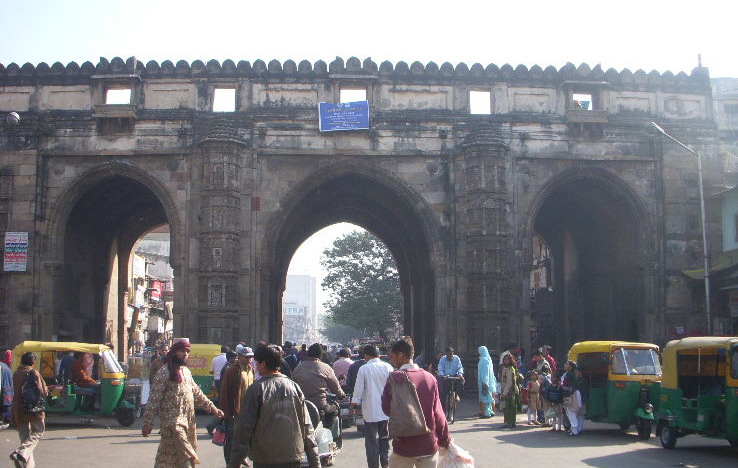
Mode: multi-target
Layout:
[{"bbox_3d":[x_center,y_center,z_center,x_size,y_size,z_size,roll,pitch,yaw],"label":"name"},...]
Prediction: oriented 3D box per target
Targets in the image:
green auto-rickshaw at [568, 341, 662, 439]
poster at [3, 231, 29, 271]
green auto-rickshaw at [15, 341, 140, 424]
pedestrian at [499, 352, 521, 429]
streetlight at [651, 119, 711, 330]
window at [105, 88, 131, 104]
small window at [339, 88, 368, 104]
[{"bbox_3d":[4.740,2.900,15.345,1.300,1.710,2.630,2,-8,-13],"label":"green auto-rickshaw"},{"bbox_3d":[-11.576,0.574,26.576,0.750,1.310,0.030,0,-8,-3],"label":"poster"},{"bbox_3d":[-6.039,3.105,16.852,2.580,1.720,1.300,-1,-8,8],"label":"green auto-rickshaw"},{"bbox_3d":[2.848,3.142,16.372,0.450,1.520,0.360,7,-11,-40],"label":"pedestrian"},{"bbox_3d":[8.873,0.821,22.828,1.756,7.921,0.250,3,-9,-21],"label":"streetlight"},{"bbox_3d":[-8.855,-4.844,28.709,0.960,0.619,0.300,0,-8,-2],"label":"window"},{"bbox_3d":[-0.556,-4.751,28.318,0.938,0.575,0.350,0,-8,0],"label":"small window"}]

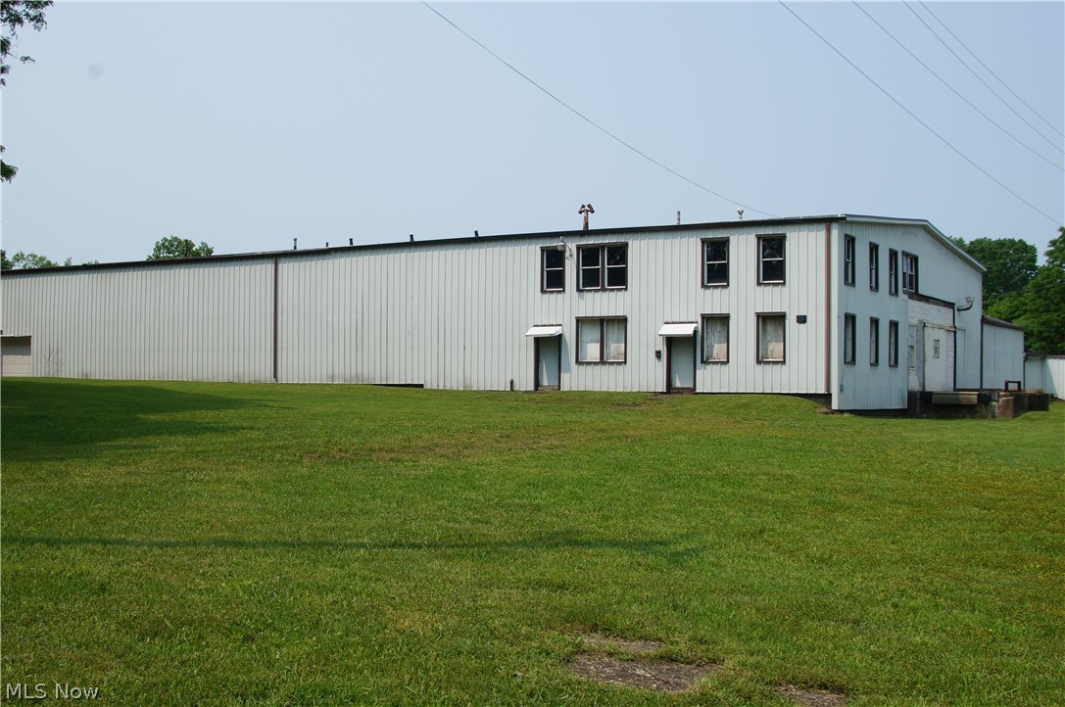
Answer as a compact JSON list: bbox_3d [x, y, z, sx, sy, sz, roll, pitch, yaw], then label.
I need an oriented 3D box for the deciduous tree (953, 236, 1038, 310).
[{"bbox_3d":[35.300,-2.500,95.000,7.800,12.800,7.400,0,-1,20],"label":"deciduous tree"}]

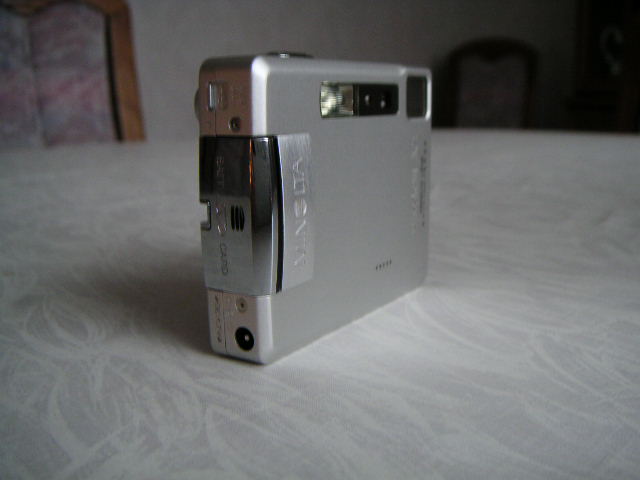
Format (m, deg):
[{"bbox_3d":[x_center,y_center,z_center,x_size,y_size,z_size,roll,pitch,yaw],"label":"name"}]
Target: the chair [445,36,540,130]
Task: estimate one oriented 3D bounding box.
[{"bbox_3d":[0.690,-0.335,3.068,0.450,1.042,0.550,4,12,19],"label":"chair"}]

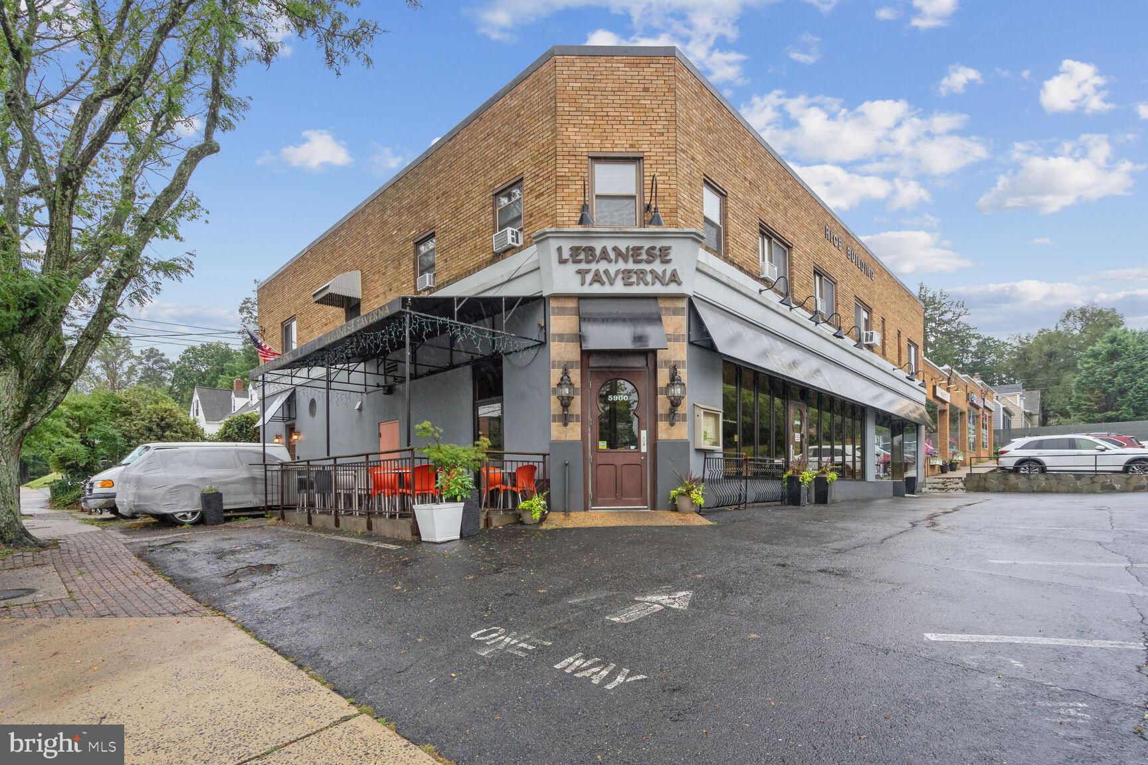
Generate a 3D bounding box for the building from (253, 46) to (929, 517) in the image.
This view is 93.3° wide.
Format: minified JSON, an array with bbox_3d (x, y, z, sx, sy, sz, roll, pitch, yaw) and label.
[{"bbox_3d":[1.317,0.405,20.503,17.000,7.800,19.400,-8,-12,43],"label":"building"}]

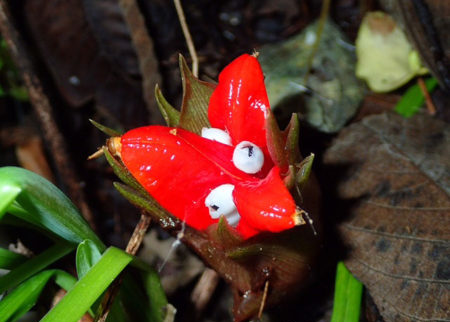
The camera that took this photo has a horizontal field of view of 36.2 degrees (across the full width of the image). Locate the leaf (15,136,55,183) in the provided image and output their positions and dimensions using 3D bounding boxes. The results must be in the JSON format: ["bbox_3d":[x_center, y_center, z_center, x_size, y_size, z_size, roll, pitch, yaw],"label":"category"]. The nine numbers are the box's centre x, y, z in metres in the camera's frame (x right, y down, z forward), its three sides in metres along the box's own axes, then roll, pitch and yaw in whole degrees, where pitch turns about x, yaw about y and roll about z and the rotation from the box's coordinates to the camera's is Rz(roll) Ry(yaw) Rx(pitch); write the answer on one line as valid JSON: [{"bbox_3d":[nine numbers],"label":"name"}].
[{"bbox_3d":[-0.070,0.000,0.255,0.011,0.006,0.023,-33,60,-22],"label":"leaf"}]

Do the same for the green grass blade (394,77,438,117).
[{"bbox_3d":[0.078,-0.026,0.280,0.025,0.005,0.010,-36,61,-24],"label":"green grass blade"}]

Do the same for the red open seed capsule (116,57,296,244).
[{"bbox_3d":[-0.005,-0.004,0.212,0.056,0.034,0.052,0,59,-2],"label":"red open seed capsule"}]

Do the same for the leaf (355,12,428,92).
[{"bbox_3d":[0.070,-0.046,0.292,0.032,0.010,0.039,-3,53,-2],"label":"leaf"}]

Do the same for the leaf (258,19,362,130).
[{"bbox_3d":[0.034,-0.035,0.282,0.048,0.012,0.053,7,53,5],"label":"leaf"}]

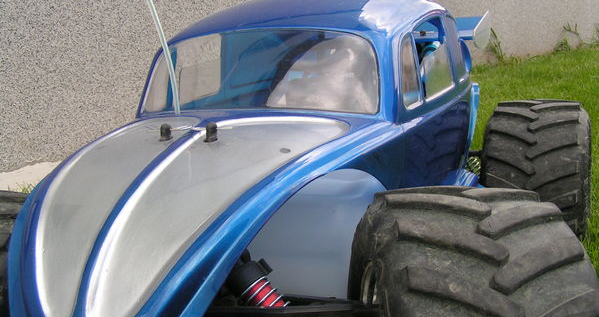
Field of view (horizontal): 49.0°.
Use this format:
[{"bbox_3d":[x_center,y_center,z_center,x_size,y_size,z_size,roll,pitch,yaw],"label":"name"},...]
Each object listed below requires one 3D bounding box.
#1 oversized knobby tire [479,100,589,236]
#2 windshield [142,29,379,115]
[{"bbox_3d":[0.300,0.015,0.819,0.113,0.176,0.176,2,12,25],"label":"oversized knobby tire"},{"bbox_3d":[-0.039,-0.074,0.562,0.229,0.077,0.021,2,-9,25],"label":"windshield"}]

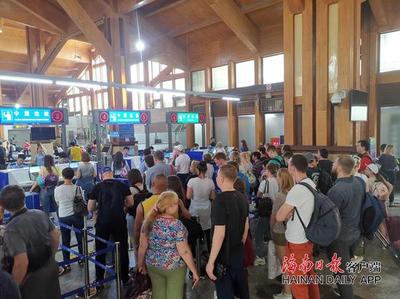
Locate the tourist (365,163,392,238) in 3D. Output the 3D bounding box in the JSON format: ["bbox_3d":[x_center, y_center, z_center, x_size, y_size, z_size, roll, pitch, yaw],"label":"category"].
[{"bbox_3d":[2.919,0.999,5.088,0.400,1.540,0.500,1,5,30],"label":"tourist"}]

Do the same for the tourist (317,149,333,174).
[{"bbox_3d":[2.277,0.865,5.704,0.500,1.750,0.320,-4,5,-30],"label":"tourist"}]

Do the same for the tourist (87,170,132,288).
[{"bbox_3d":[-1.185,1.092,4.314,0.570,1.690,0.340,-3,4,-18],"label":"tourist"}]

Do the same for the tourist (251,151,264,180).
[{"bbox_3d":[1.332,0.884,7.153,0.320,1.658,0.480,1,4,30],"label":"tourist"}]

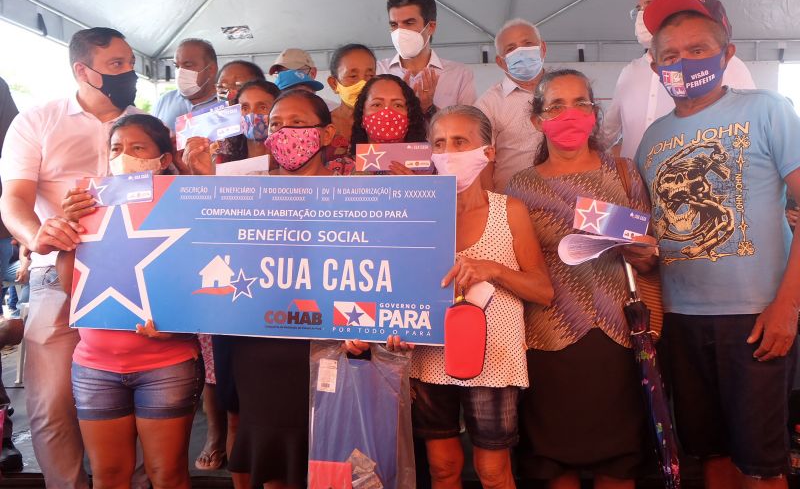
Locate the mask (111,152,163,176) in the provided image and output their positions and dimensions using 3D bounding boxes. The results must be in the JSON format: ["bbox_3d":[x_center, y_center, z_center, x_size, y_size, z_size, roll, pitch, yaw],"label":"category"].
[{"bbox_3d":[-0.806,-0.232,1.970,0.150,0.115,0.085,0,4,3],"label":"mask"}]

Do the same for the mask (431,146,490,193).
[{"bbox_3d":[0.168,-0.208,1.790,0.150,0.130,0.095,2,4,31],"label":"mask"}]

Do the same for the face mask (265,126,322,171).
[{"bbox_3d":[-0.307,-0.277,1.860,0.150,0.130,0.090,1,4,15],"label":"face mask"}]

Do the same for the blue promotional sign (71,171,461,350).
[{"bbox_3d":[-0.409,0.032,1.780,1.104,0.442,0.015,3,-2,12],"label":"blue promotional sign"}]

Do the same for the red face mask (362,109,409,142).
[{"bbox_3d":[-0.044,-0.385,2.100,0.145,0.120,0.085,0,3,0],"label":"red face mask"}]

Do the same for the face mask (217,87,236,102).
[{"bbox_3d":[-0.720,-0.629,2.720,0.140,0.115,0.085,1,4,15],"label":"face mask"}]

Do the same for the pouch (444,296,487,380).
[{"bbox_3d":[0.167,0.239,1.640,0.105,0.205,0.045,1,4,13],"label":"pouch"}]

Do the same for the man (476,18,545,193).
[{"bbox_3d":[0.462,-0.021,2.501,0.500,1.680,0.300,1,4,14],"label":"man"}]

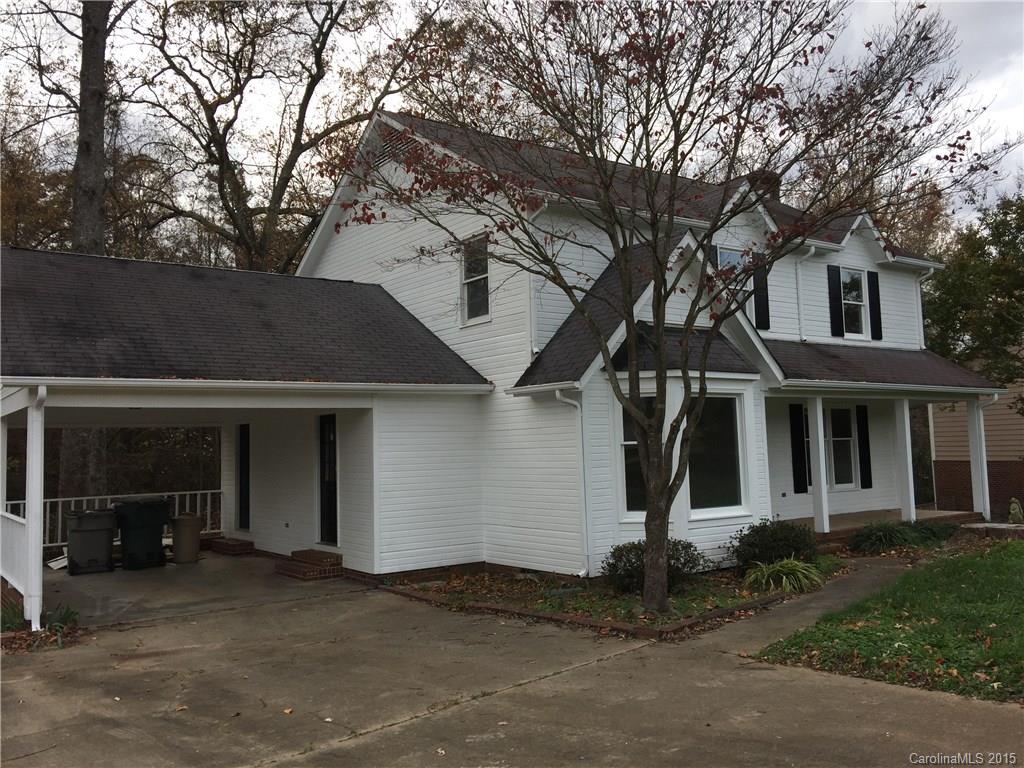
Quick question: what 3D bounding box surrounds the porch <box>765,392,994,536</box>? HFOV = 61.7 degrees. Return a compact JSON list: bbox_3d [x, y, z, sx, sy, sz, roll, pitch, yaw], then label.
[{"bbox_3d":[6.102,1.421,15.660,6.176,2.298,2.059,1,-6,-33],"label":"porch"}]

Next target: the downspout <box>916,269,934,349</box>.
[{"bbox_3d":[8.648,-1.563,17.841,0.099,1.650,0.352,1,-6,-33],"label":"downspout"}]

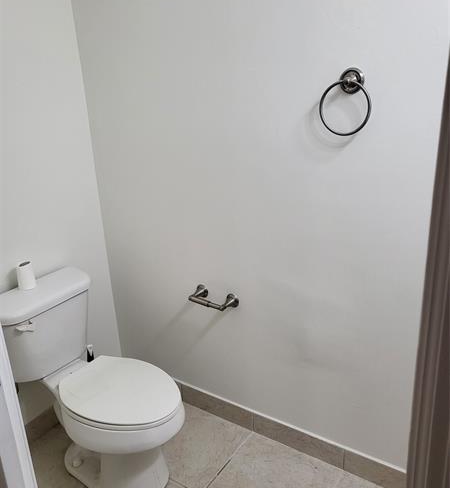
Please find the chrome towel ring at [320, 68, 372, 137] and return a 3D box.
[{"bbox_3d":[0.360,-0.416,1.324,0.156,0.190,0.067,9,21,34],"label":"chrome towel ring"}]

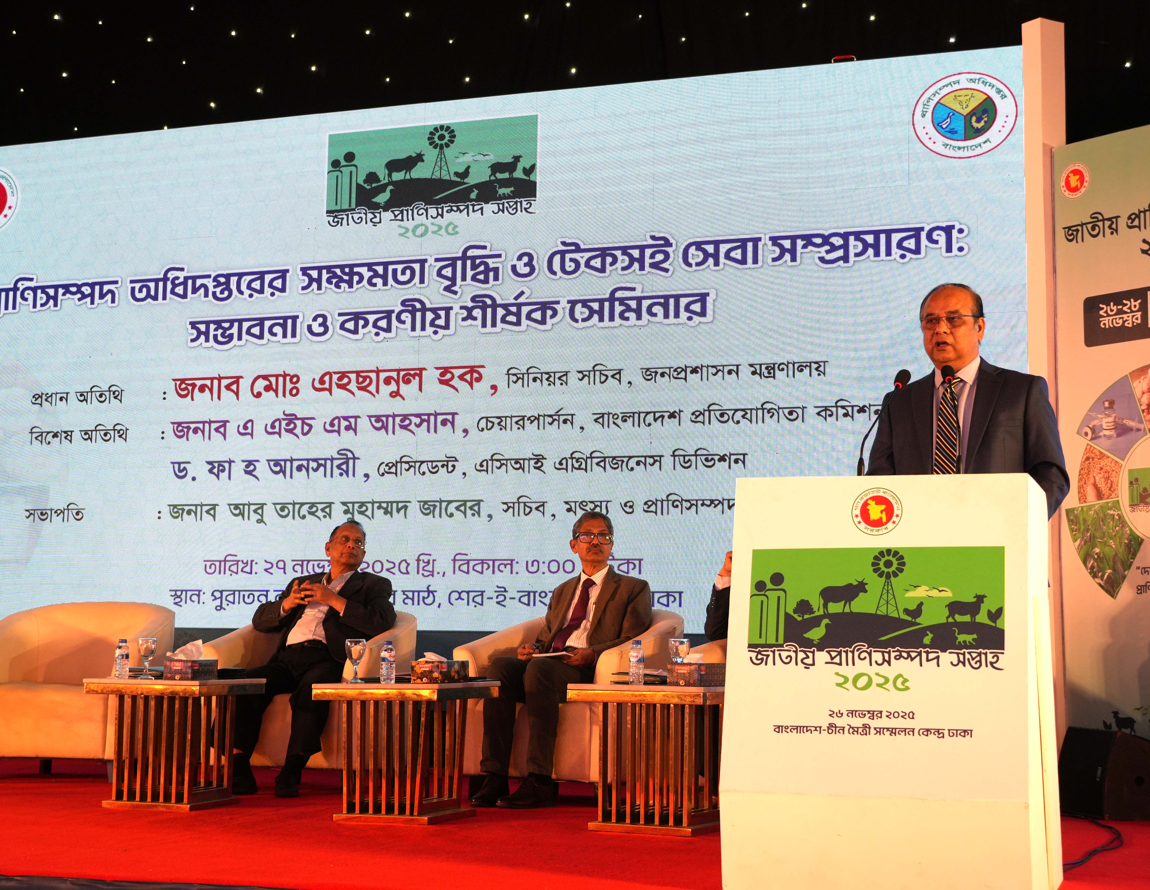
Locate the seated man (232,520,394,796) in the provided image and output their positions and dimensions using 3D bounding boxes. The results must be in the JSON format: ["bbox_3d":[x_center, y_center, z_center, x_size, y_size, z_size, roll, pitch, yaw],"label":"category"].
[{"bbox_3d":[-1.147,0.934,8.213,0.640,1.225,0.880,-2,-7,23],"label":"seated man"}]

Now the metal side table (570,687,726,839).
[{"bbox_3d":[0.286,1.083,6.300,0.469,0.477,0.570,-2,-7,18],"label":"metal side table"}]

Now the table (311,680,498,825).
[{"bbox_3d":[-0.601,1.095,6.503,0.469,0.477,0.570,-2,-7,18],"label":"table"}]

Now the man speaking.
[{"bbox_3d":[1.150,0.362,5.318,0.580,1.690,0.380,-2,-8,22],"label":"man speaking"}]

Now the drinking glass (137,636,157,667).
[{"bbox_3d":[-1.695,0.848,7.206,0.073,0.163,0.073,-2,-7,17],"label":"drinking glass"}]

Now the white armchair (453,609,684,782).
[{"bbox_3d":[0.024,1.088,7.679,0.790,0.800,0.755,-3,-8,28],"label":"white armchair"}]

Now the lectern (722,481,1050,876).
[{"bbox_3d":[0.838,0.628,4.821,0.775,1.065,0.600,-2,-7,20],"label":"lectern"}]

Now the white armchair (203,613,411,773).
[{"bbox_3d":[-1.143,1.158,8.381,0.860,0.820,0.760,-2,-7,23],"label":"white armchair"}]

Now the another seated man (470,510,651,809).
[{"bbox_3d":[-0.063,0.860,7.538,0.550,1.215,0.820,-3,-8,27],"label":"another seated man"}]

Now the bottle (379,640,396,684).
[{"bbox_3d":[-0.692,0.800,6.728,0.055,0.160,0.055,0,-7,0],"label":"bottle"}]

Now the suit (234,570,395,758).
[{"bbox_3d":[-1.194,0.965,8.091,0.630,0.830,0.760,-1,-7,18],"label":"suit"}]

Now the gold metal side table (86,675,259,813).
[{"bbox_3d":[-1.589,1.183,7.230,0.500,0.495,0.545,-2,-7,17],"label":"gold metal side table"}]

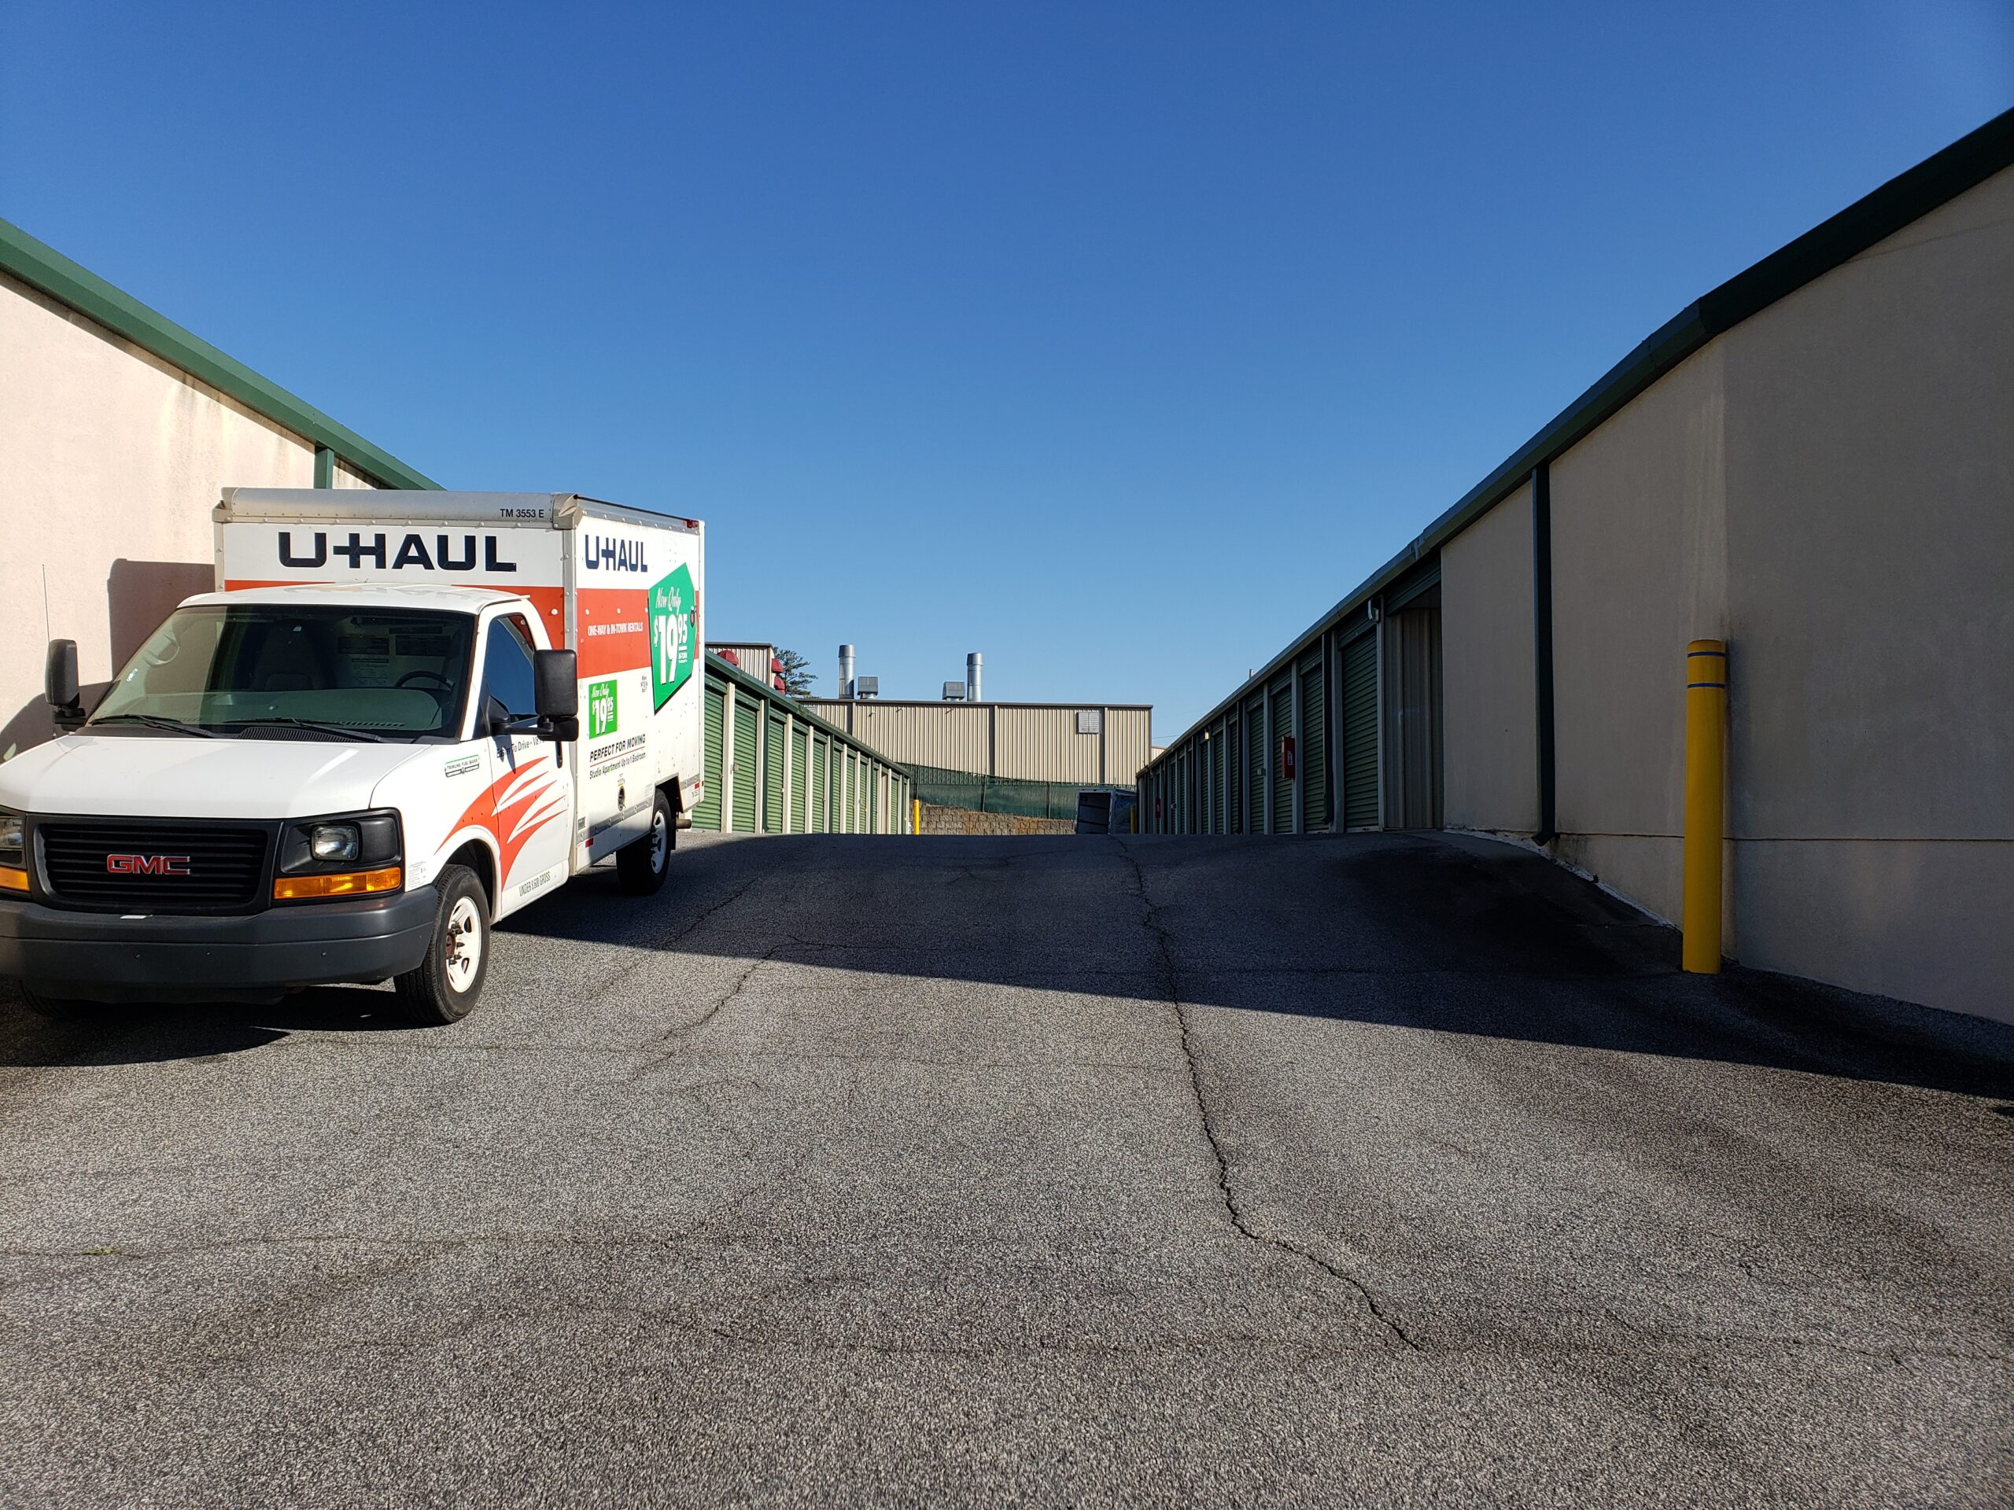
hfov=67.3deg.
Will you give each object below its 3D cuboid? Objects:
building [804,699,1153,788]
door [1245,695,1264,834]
[{"bbox_3d":[-3.490,0.438,110.445,26.000,7.200,15.000,1,-3,-6],"label":"building"},{"bbox_3d":[4.610,0.290,28.250,0.100,2.450,2.650,0,-3,1],"label":"door"}]

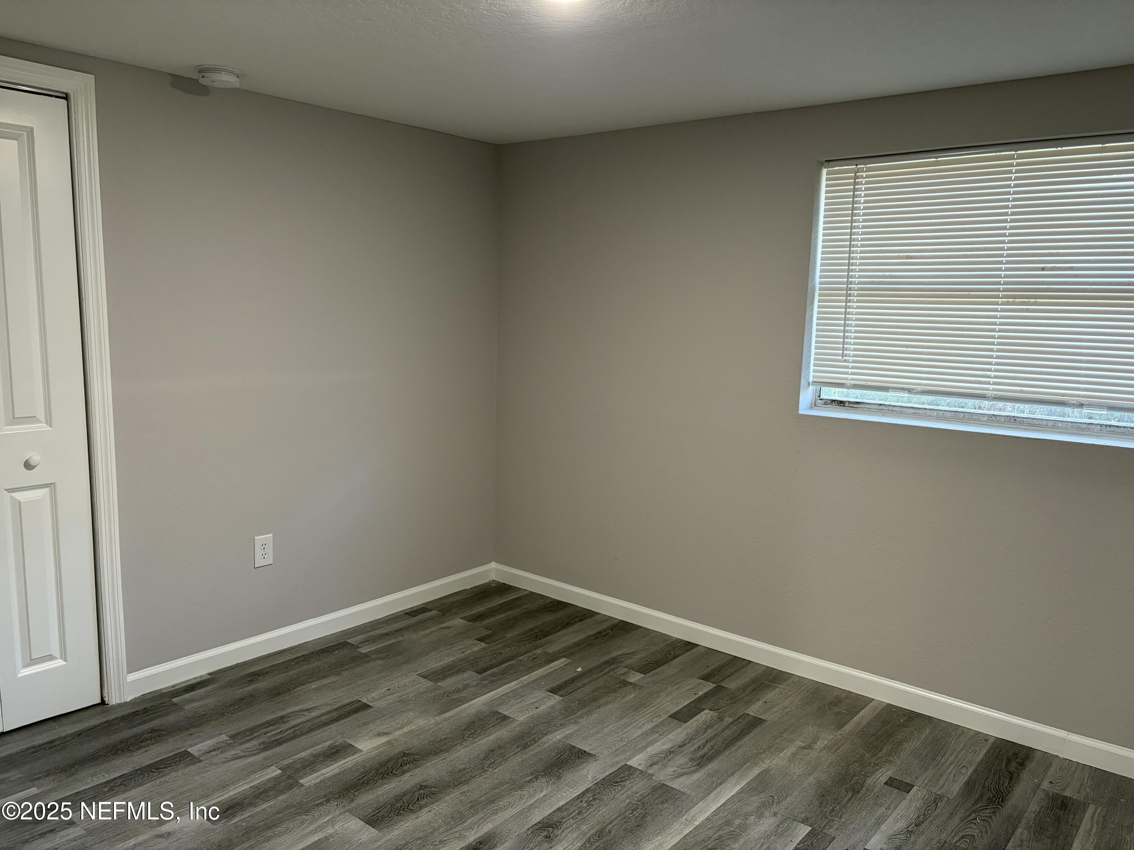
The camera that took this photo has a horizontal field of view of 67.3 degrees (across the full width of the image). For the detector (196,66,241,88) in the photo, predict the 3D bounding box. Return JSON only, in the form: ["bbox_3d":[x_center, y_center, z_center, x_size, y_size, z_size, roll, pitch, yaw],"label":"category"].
[{"bbox_3d":[-1.143,-1.143,2.798,0.140,0.041,0.140,1,8,0],"label":"detector"}]

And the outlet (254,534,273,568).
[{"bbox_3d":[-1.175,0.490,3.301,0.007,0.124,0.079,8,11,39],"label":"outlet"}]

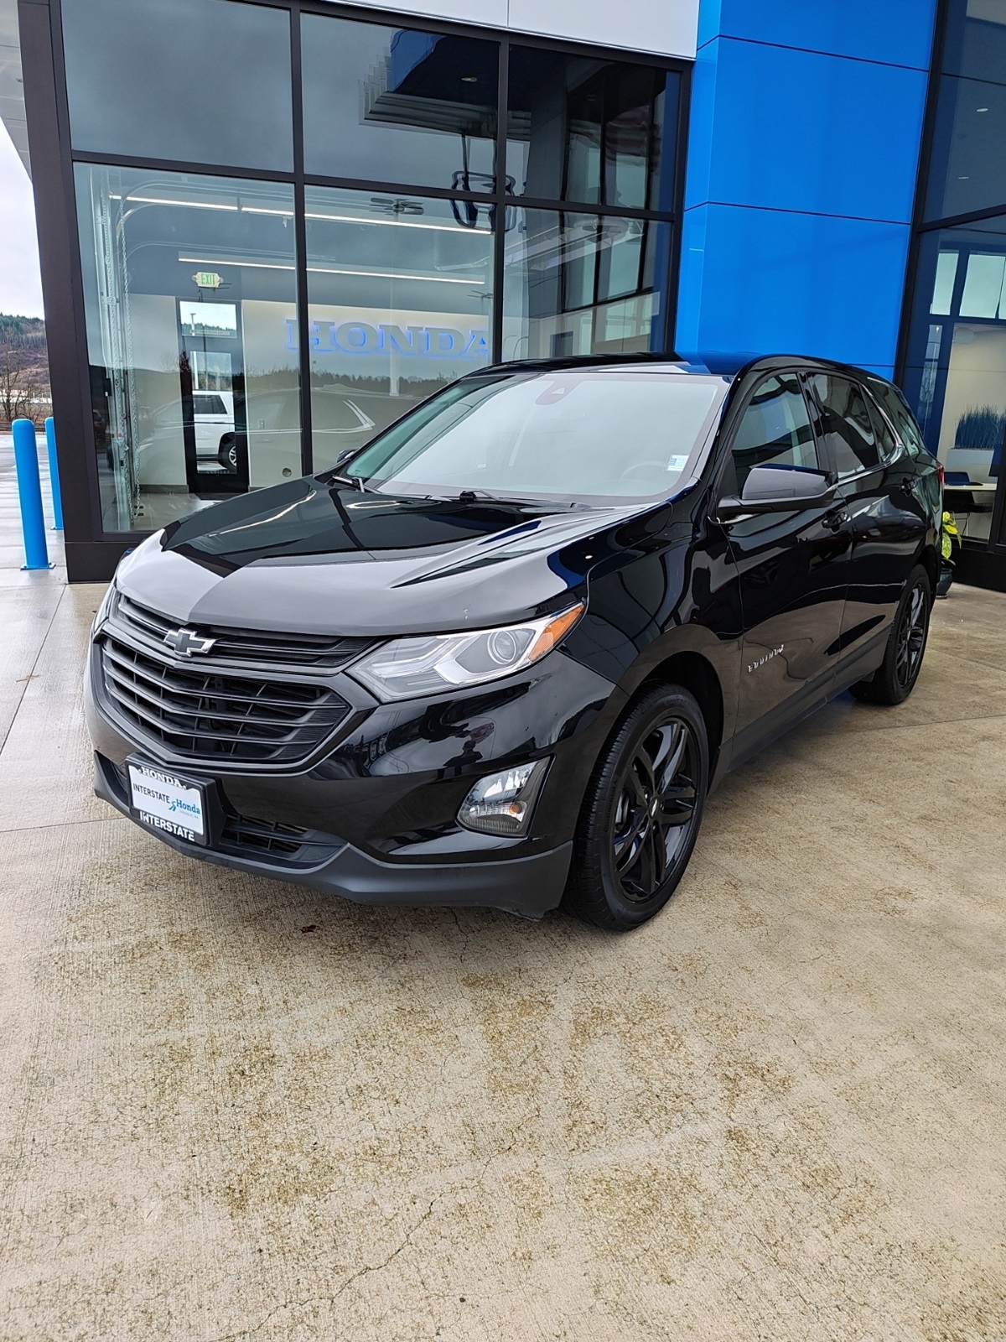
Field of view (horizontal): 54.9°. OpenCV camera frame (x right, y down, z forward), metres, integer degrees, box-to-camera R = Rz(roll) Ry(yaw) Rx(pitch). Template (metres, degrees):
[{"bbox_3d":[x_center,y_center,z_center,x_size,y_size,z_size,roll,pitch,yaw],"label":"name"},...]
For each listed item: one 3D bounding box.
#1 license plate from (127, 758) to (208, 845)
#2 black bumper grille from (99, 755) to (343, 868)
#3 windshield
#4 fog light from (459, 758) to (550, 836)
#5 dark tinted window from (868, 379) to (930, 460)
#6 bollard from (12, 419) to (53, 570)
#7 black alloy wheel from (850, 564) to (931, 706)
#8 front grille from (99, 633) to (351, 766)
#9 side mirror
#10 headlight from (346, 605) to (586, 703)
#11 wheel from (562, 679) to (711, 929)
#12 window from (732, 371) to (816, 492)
[{"bbox_3d":[-0.842,0.328,2.425,0.312,0.163,0.020,10,18,35],"label":"license plate"},{"bbox_3d":[-0.793,0.346,2.499,0.980,0.155,0.130,10,18,35],"label":"black bumper grille"},{"bbox_3d":[0.089,-0.844,3.432,1.400,0.130,0.820,11,51,34],"label":"windshield"},{"bbox_3d":[0.001,0.284,2.249,0.195,0.165,0.110,0,15,-1],"label":"fog light"},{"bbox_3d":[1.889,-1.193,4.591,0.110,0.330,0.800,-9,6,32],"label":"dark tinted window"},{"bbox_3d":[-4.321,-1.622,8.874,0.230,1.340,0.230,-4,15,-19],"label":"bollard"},{"bbox_3d":[1.964,-0.190,4.879,0.240,0.710,0.715,10,18,35],"label":"black alloy wheel"},{"bbox_3d":[-0.783,0.091,2.432,0.970,0.245,0.155,11,18,34],"label":"front grille"},{"bbox_3d":[0.845,-0.549,2.956,0.260,0.165,0.220,8,16,27],"label":"side mirror"},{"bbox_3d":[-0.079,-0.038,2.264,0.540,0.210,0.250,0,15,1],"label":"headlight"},{"bbox_3d":[0.358,0.350,2.764,0.240,0.710,0.710,11,18,34],"label":"wheel"},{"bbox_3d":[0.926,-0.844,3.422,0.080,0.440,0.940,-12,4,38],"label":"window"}]

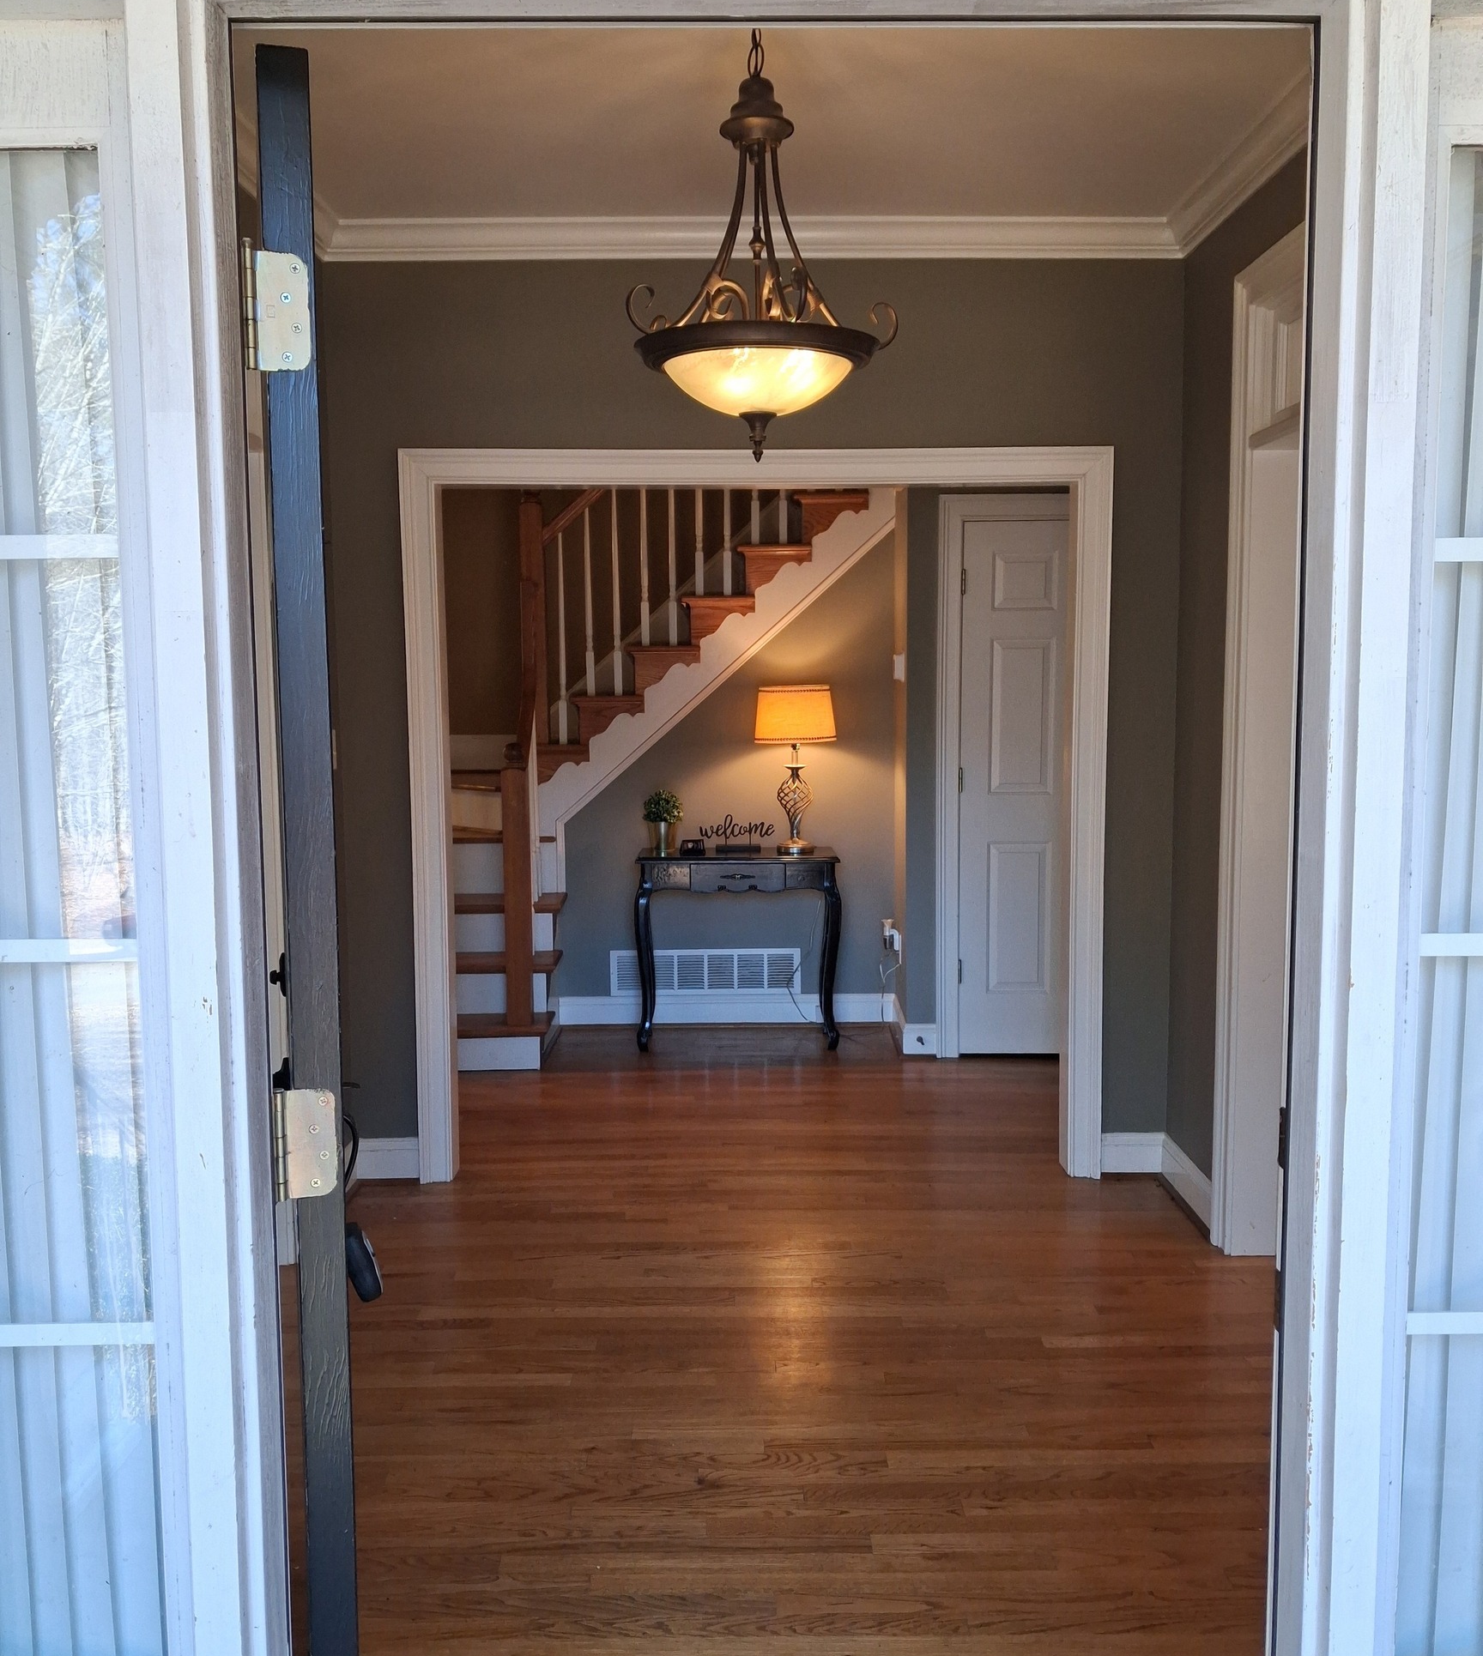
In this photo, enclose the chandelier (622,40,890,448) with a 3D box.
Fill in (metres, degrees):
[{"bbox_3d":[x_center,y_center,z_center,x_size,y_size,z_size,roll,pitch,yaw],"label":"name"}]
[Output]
[{"bbox_3d":[0.030,-1.073,2.787,0.490,0.805,0.490,0,6,0],"label":"chandelier"}]

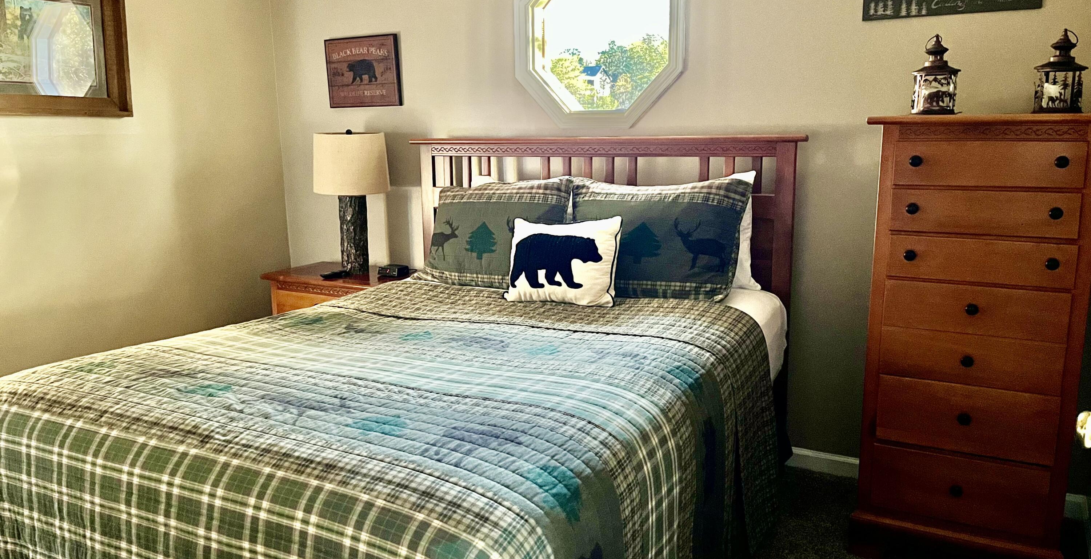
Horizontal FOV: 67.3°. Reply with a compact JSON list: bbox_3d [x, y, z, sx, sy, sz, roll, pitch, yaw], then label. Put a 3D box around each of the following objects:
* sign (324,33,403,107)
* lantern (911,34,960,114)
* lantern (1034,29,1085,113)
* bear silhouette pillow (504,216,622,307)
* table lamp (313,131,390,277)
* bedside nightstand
[{"bbox_3d":[-0.827,-0.939,3.715,0.401,0.303,0.028,5,12,27],"label":"sign"},{"bbox_3d":[1.107,-0.580,2.321,0.127,0.222,0.127,5,12,27],"label":"lantern"},{"bbox_3d":[1.383,-0.553,2.179,0.127,0.218,0.127,5,12,27],"label":"lantern"},{"bbox_3d":[0.054,-0.069,2.804,0.410,0.300,0.130,5,-12,27],"label":"bear silhouette pillow"},{"bbox_3d":[-0.859,-0.342,3.647,0.335,0.630,0.335,-1,10,0],"label":"table lamp"},{"bbox_3d":[-0.873,0.296,3.719,0.670,0.650,0.425,5,12,27],"label":"bedside nightstand"}]

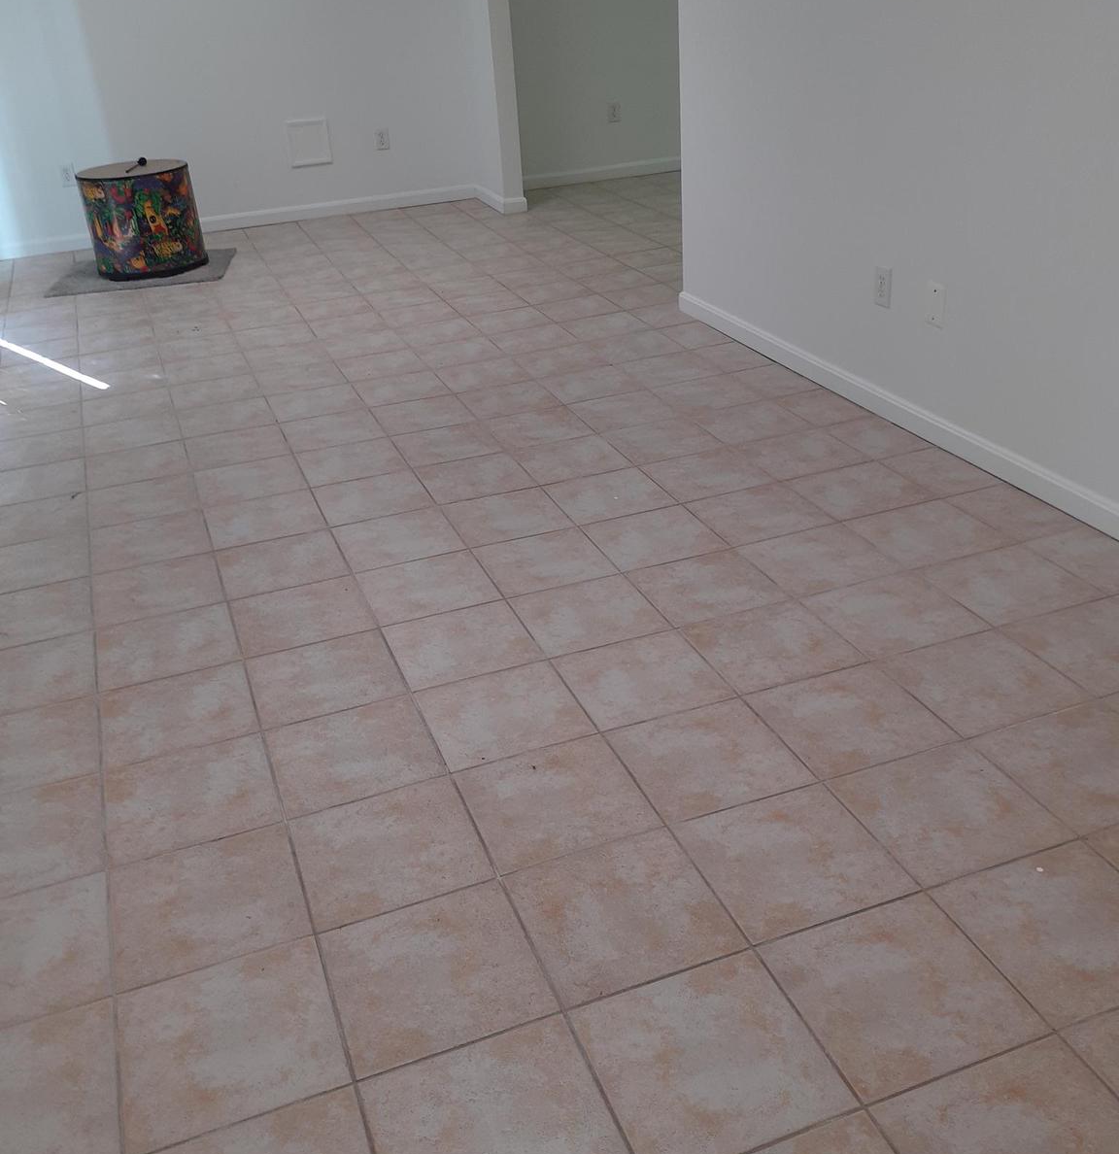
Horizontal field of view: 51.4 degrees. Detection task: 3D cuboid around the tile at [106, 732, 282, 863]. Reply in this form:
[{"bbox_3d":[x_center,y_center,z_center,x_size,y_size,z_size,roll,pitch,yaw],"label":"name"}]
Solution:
[{"bbox_3d":[-0.702,0.419,2.222,0.308,0.010,0.305,-13,29,-17],"label":"tile"}]

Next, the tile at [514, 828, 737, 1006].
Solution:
[{"bbox_3d":[0.099,0.541,1.867,0.305,0.012,0.302,-13,30,-17],"label":"tile"}]

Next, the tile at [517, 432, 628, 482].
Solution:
[{"bbox_3d":[0.030,-0.367,3.606,0.308,0.010,0.305,-13,29,-17],"label":"tile"}]

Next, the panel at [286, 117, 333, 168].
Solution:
[{"bbox_3d":[-1.469,-2.553,6.854,0.238,0.254,0.020,-14,30,-18],"label":"panel"}]

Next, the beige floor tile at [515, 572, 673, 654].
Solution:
[{"bbox_3d":[0.064,0.090,2.747,0.308,0.010,0.305,-13,29,-17],"label":"beige floor tile"}]

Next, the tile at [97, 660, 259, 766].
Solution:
[{"bbox_3d":[-0.799,0.287,2.433,0.303,0.010,0.303,-13,29,-16],"label":"tile"}]

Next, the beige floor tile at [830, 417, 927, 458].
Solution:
[{"bbox_3d":[0.970,-0.424,3.563,0.213,0.010,0.294,-13,30,-17],"label":"beige floor tile"}]

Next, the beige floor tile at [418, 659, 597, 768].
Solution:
[{"bbox_3d":[-0.115,0.282,2.356,0.303,0.010,0.303,-13,29,-16],"label":"beige floor tile"}]

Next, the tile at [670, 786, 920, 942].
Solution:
[{"bbox_3d":[0.387,0.475,1.956,0.305,0.012,0.302,-13,30,-17],"label":"tile"}]

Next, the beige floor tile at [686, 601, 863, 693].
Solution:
[{"bbox_3d":[0.461,0.153,2.526,0.302,0.010,0.297,-13,29,-17],"label":"beige floor tile"}]

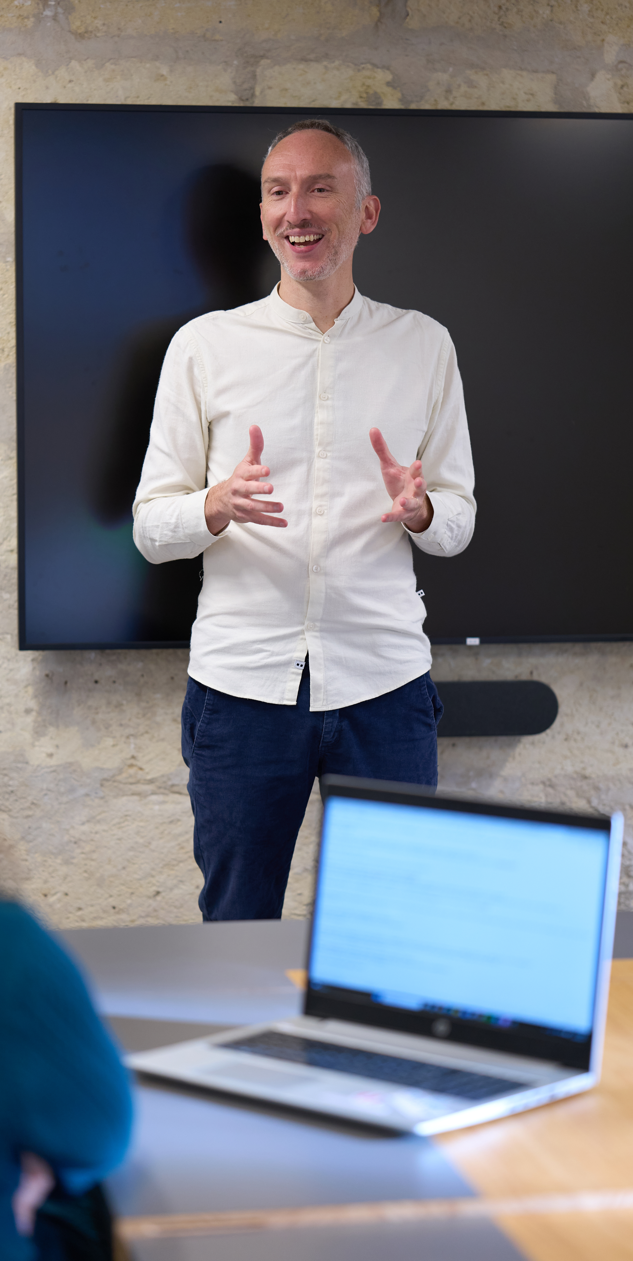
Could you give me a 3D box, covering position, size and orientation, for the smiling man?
[{"bbox_3d":[-0.018,0.122,4.060,0.540,1.810,0.460,0,6,-2],"label":"smiling man"}]

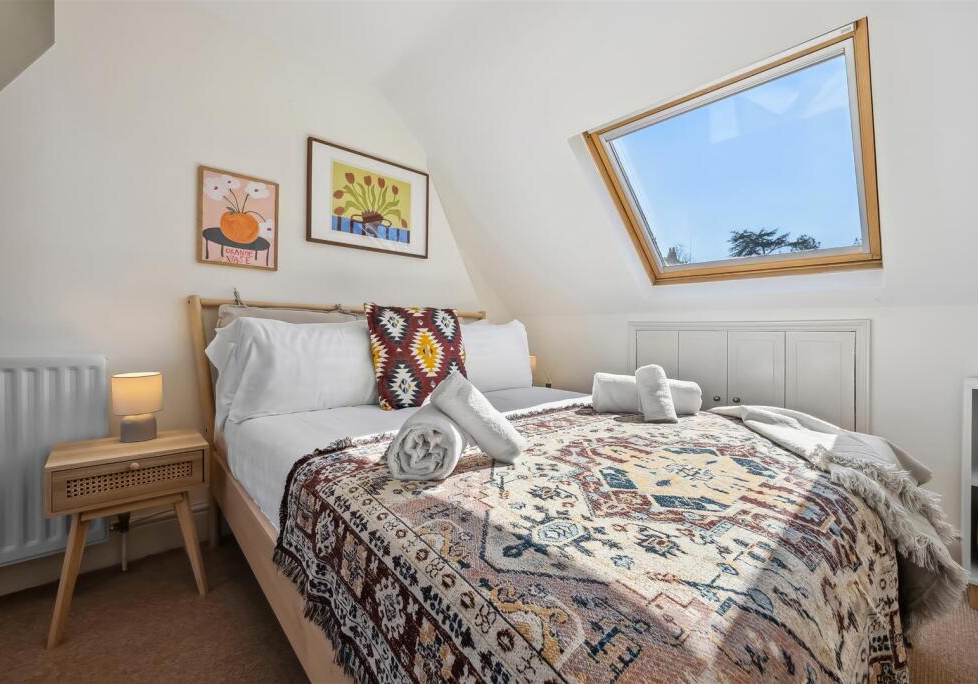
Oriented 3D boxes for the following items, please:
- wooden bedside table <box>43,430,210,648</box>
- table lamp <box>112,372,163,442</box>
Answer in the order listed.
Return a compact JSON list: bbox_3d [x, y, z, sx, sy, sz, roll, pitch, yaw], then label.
[{"bbox_3d":[-1.217,0.624,1.371,0.383,0.523,0.270,0,0,-41],"label":"wooden bedside table"},{"bbox_3d":[-1.283,0.242,1.456,0.142,0.241,0.142,0,0,-41],"label":"table lamp"}]

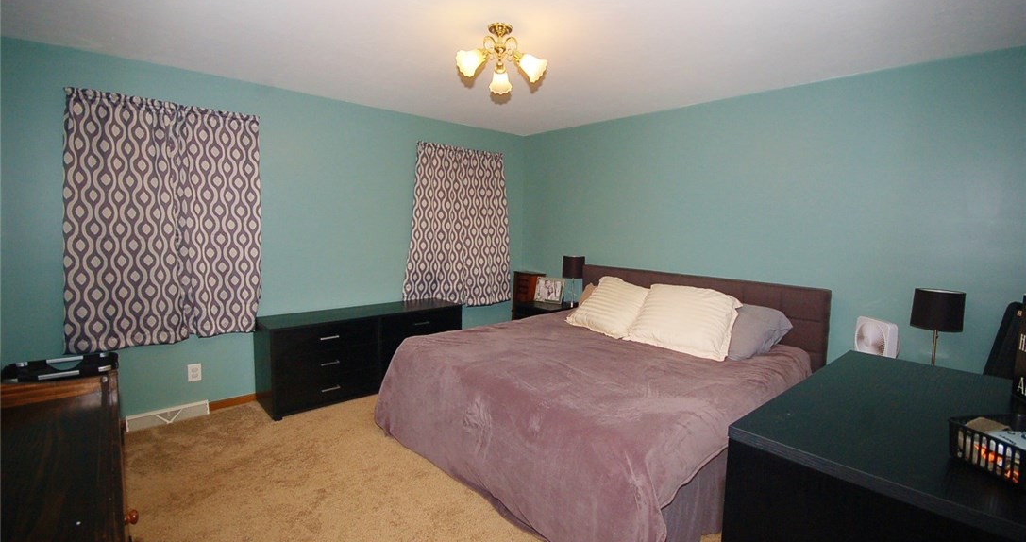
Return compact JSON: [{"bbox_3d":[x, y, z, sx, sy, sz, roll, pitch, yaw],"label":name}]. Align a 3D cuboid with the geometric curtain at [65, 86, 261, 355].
[{"bbox_3d":[-2.303,-0.304,2.886,1.050,1.600,0.090,-5,9,-41],"label":"geometric curtain"}]

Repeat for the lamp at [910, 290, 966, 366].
[{"bbox_3d":[2.273,0.365,2.306,0.210,0.510,0.210,-5,9,-41],"label":"lamp"}]

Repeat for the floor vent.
[{"bbox_3d":[-2.408,1.024,3.002,0.450,0.095,0.050,-5,9,-41],"label":"floor vent"}]

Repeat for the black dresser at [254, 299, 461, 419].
[{"bbox_3d":[-1.235,0.676,3.734,1.600,0.666,0.410,-5,9,-41],"label":"black dresser"}]

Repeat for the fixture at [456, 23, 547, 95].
[{"bbox_3d":[-0.069,-1.079,2.191,0.430,0.315,0.410,1,7,-2],"label":"fixture"}]

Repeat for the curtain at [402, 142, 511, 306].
[{"bbox_3d":[-0.525,-0.438,4.410,1.250,1.630,0.100,-5,9,-41],"label":"curtain"}]

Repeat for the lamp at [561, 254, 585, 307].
[{"bbox_3d":[0.593,0.106,4.195,0.215,0.510,0.215,1,7,0],"label":"lamp"}]

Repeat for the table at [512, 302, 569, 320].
[{"bbox_3d":[0.349,0.644,4.481,0.450,0.626,0.580,-5,9,-41],"label":"table"}]

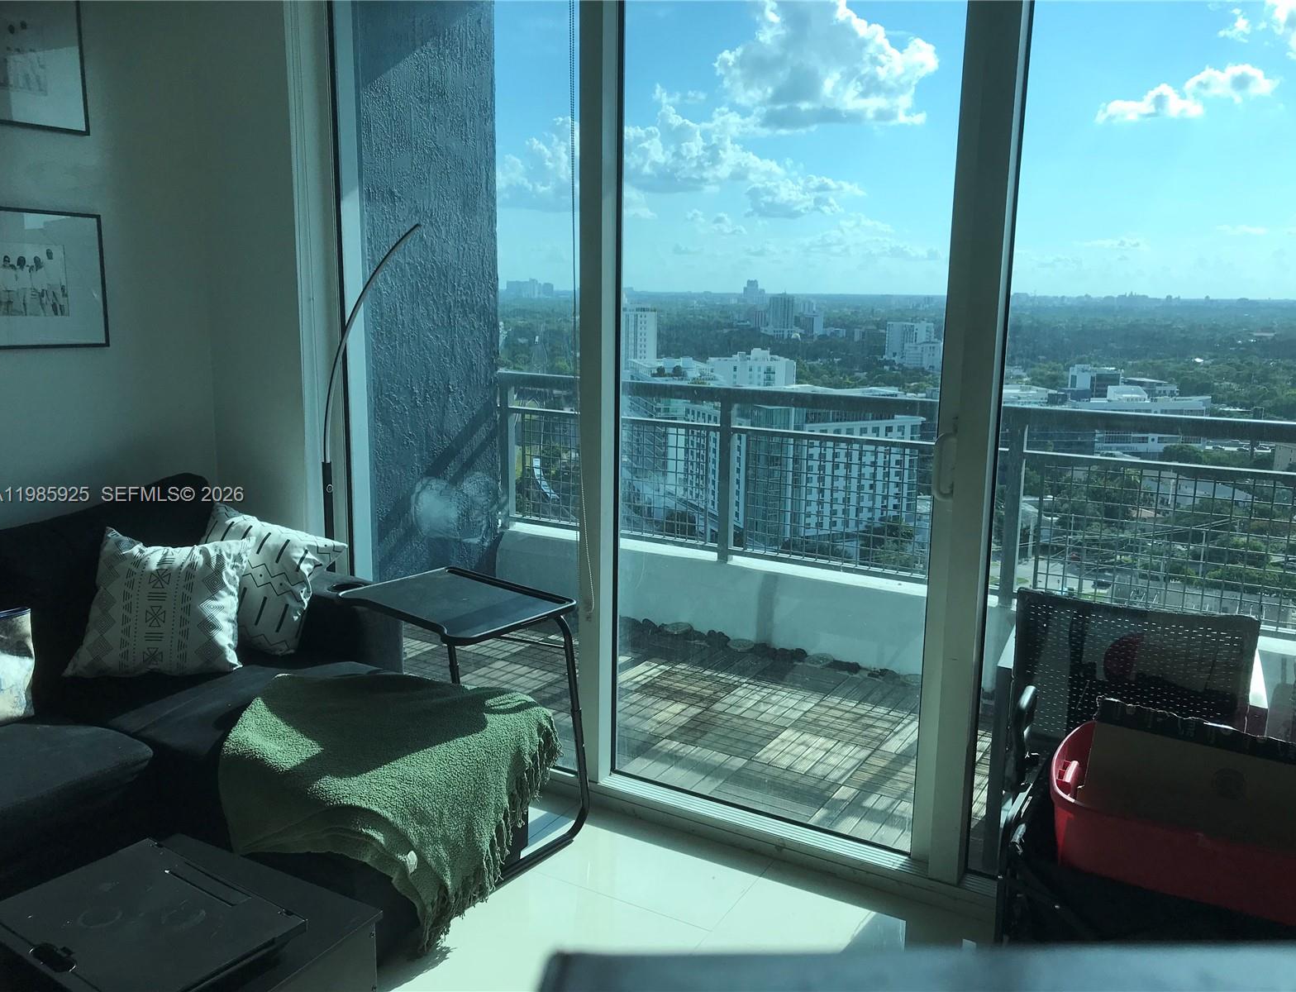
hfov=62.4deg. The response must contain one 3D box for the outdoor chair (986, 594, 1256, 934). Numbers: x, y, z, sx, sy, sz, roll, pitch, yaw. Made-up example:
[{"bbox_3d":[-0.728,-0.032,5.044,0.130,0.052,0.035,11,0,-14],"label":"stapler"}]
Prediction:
[{"bbox_3d":[0.889,0.658,1.988,0.490,0.830,0.520,4,12,19],"label":"outdoor chair"}]

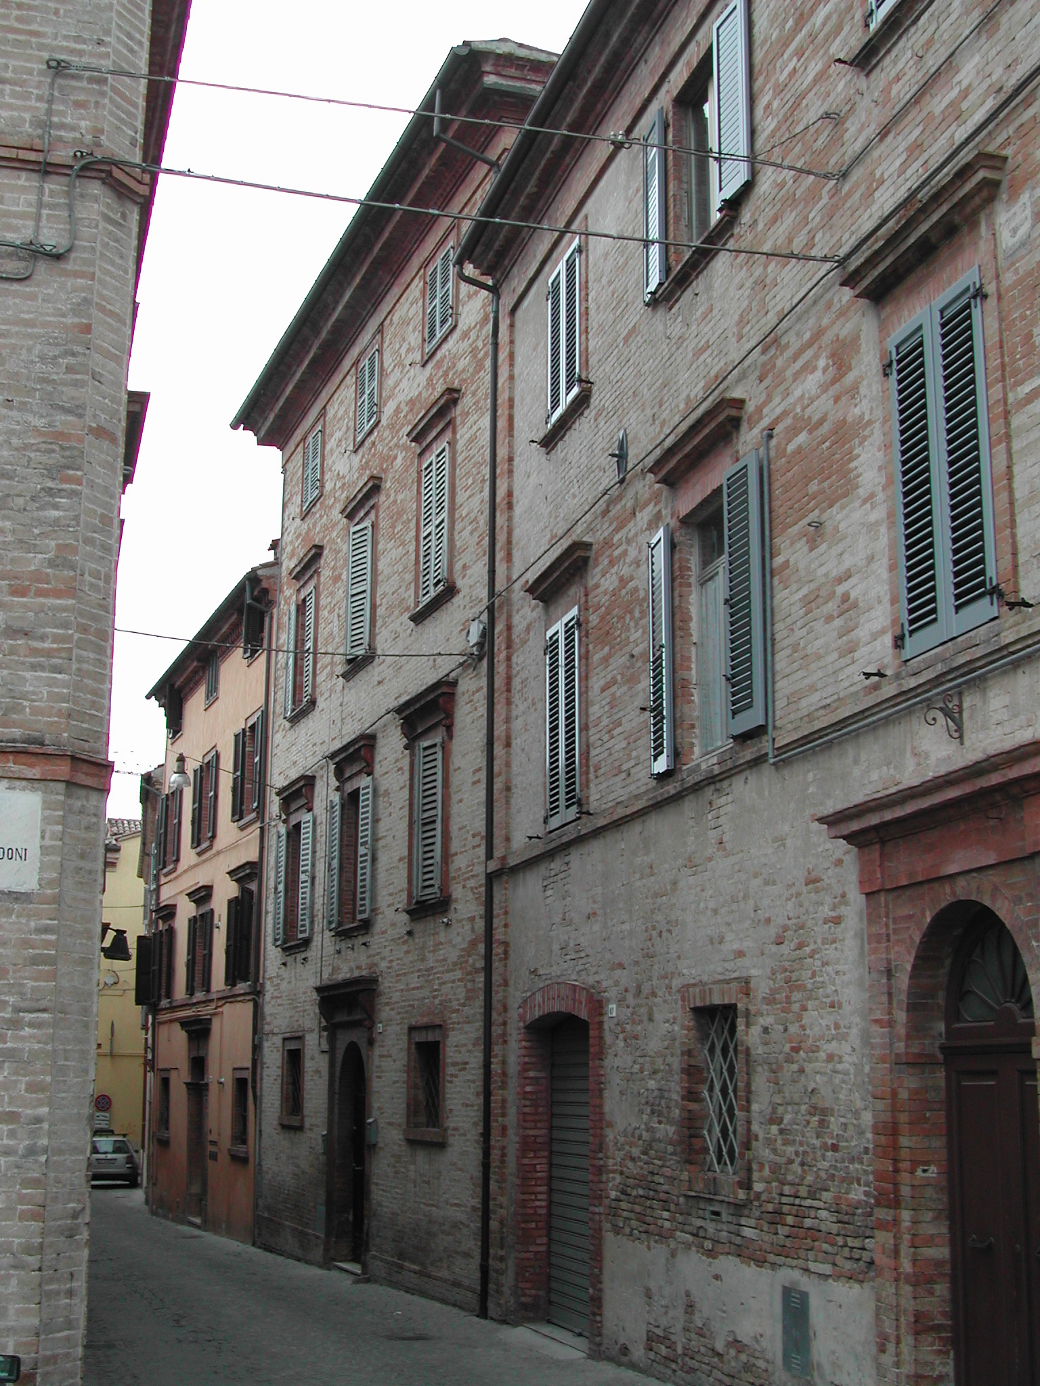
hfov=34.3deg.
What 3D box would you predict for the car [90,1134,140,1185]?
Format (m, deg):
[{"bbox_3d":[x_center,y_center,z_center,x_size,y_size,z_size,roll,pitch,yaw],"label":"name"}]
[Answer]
[{"bbox_3d":[-12.582,14.313,51.722,1.720,1.500,4.300,3,-13,-11],"label":"car"}]

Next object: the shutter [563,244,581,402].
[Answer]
[{"bbox_3d":[0.528,-3.628,16.524,0.055,1.639,0.485,4,-14,-16],"label":"shutter"}]

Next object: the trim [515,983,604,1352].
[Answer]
[{"bbox_3d":[0.464,4.198,15.167,0.260,3.123,2.493,4,-14,-16],"label":"trim"}]

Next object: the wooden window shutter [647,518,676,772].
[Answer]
[{"bbox_3d":[1.124,-0.322,13.435,0.055,1.959,0.485,3,-13,-9],"label":"wooden window shutter"}]

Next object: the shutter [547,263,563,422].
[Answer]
[{"bbox_3d":[0.389,-3.514,16.974,0.055,1.639,0.485,4,-14,-16],"label":"shutter"}]

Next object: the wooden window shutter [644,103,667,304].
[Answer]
[{"bbox_3d":[1.148,-4.142,14.355,0.055,1.610,0.485,3,-13,-9],"label":"wooden window shutter"}]

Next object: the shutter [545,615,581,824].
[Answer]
[{"bbox_3d":[0.426,0.264,15.855,0.055,1.998,0.965,4,-14,-16],"label":"shutter"}]

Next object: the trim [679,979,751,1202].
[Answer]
[{"bbox_3d":[1.422,2.819,11.951,0.140,1.479,1.222,4,-14,-16],"label":"trim"}]

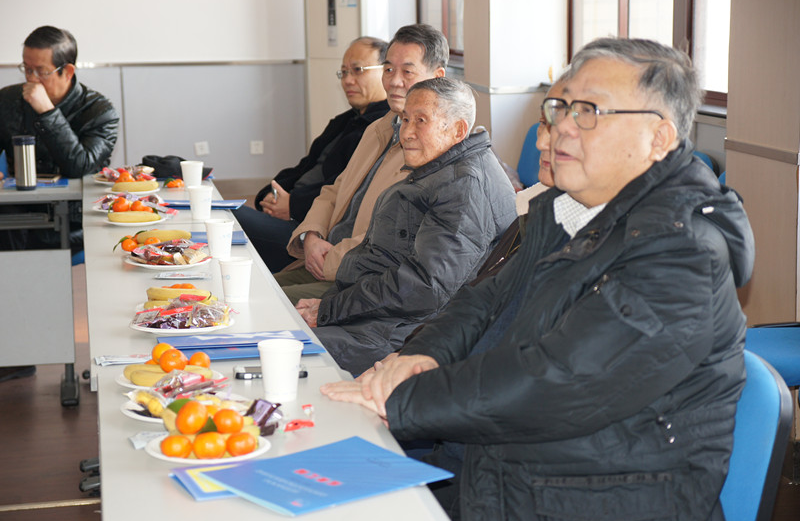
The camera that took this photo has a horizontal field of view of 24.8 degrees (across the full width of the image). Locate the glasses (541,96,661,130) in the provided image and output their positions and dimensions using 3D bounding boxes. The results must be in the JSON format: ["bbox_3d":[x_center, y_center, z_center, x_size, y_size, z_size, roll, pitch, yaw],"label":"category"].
[{"bbox_3d":[0.315,-0.223,2.754,0.137,0.047,0.142,-5,10,-29],"label":"glasses"}]

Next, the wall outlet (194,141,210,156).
[{"bbox_3d":[-1.286,-0.729,11.850,0.086,0.086,0.010,-9,10,-11],"label":"wall outlet"}]

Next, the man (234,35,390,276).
[{"bbox_3d":[-0.287,-0.090,5.778,0.800,1.229,0.560,-4,10,-27],"label":"man"}]

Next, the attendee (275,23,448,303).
[{"bbox_3d":[-0.137,-0.001,4.999,0.810,1.286,0.570,-5,10,-28],"label":"attendee"}]

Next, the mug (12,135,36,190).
[{"bbox_3d":[-1.186,-0.310,5.764,0.072,0.168,0.072,0,9,0],"label":"mug"}]

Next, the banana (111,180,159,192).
[{"bbox_3d":[-0.810,-0.227,5.576,0.150,0.034,0.042,0,9,0],"label":"banana"}]

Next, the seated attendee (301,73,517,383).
[{"bbox_3d":[-0.097,0.148,4.410,0.800,1.170,0.570,-3,9,-22],"label":"seated attendee"}]

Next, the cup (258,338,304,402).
[{"bbox_3d":[-0.187,0.173,2.859,0.073,0.088,0.073,0,9,0],"label":"cup"}]

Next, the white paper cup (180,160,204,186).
[{"bbox_3d":[-0.648,-0.256,5.674,0.073,0.088,0.073,0,9,0],"label":"white paper cup"}]

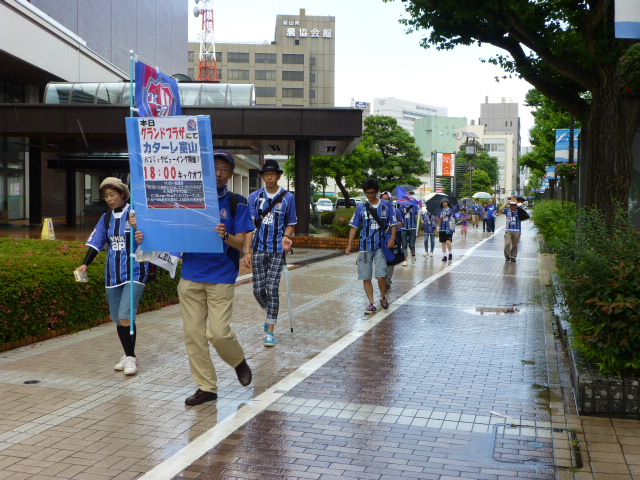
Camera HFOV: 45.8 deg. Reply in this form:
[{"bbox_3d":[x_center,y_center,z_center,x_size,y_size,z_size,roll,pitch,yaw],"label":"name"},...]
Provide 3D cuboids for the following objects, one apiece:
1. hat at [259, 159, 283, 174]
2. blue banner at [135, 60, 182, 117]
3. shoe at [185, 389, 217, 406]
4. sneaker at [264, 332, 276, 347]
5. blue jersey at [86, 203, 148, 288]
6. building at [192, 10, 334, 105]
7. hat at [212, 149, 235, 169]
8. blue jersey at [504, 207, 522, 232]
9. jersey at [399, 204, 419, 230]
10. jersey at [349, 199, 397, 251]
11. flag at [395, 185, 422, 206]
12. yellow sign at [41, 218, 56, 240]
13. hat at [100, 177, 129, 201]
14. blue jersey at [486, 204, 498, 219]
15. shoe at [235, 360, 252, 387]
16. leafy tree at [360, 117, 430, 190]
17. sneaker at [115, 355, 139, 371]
[{"bbox_3d":[-0.478,-0.707,7.358,0.250,0.130,0.280,0,2,3],"label":"hat"},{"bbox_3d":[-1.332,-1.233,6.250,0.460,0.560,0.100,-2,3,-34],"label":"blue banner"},{"bbox_3d":[-0.812,1.042,5.174,0.105,0.115,0.280,2,3,34],"label":"shoe"},{"bbox_3d":[-0.484,0.953,7.413,0.105,0.120,0.280,0,2,7],"label":"sneaker"},{"bbox_3d":[-1.656,0.045,6.200,0.530,0.700,0.320,0,2,12],"label":"blue jersey"},{"bbox_3d":[-14.783,-26.625,166.239,34.000,42.500,15.000,0,2,-8],"label":"building"},{"bbox_3d":[-0.676,-0.542,5.123,0.190,0.135,0.260,1,2,14],"label":"hat"},{"bbox_3d":[5.041,-0.509,19.800,0.470,0.620,0.280,0,2,9],"label":"blue jersey"},{"bbox_3d":[2.149,-0.540,18.200,0.460,0.630,0.280,0,2,9],"label":"jersey"},{"bbox_3d":[0.675,-0.195,9.650,0.600,0.660,0.340,0,2,9],"label":"jersey"},{"bbox_3d":[2.040,-0.990,17.475,0.660,0.500,0.250,0,2,9],"label":"flag"},{"bbox_3d":[-8.047,-0.256,22.507,0.320,0.700,0.320,1,3,31],"label":"yellow sign"},{"bbox_3d":[-1.663,-0.414,6.150,0.240,0.180,0.250,10,-3,33],"label":"hat"},{"bbox_3d":[8.648,-1.429,38.000,0.550,0.690,0.310,0,2,12],"label":"blue jersey"},{"bbox_3d":[-0.562,0.943,5.500,0.105,0.270,0.115,-8,-39,-7],"label":"shoe"},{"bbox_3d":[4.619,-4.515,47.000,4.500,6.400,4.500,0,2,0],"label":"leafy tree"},{"bbox_3d":[-1.608,1.003,6.314,0.095,0.105,0.245,1,2,25],"label":"sneaker"}]

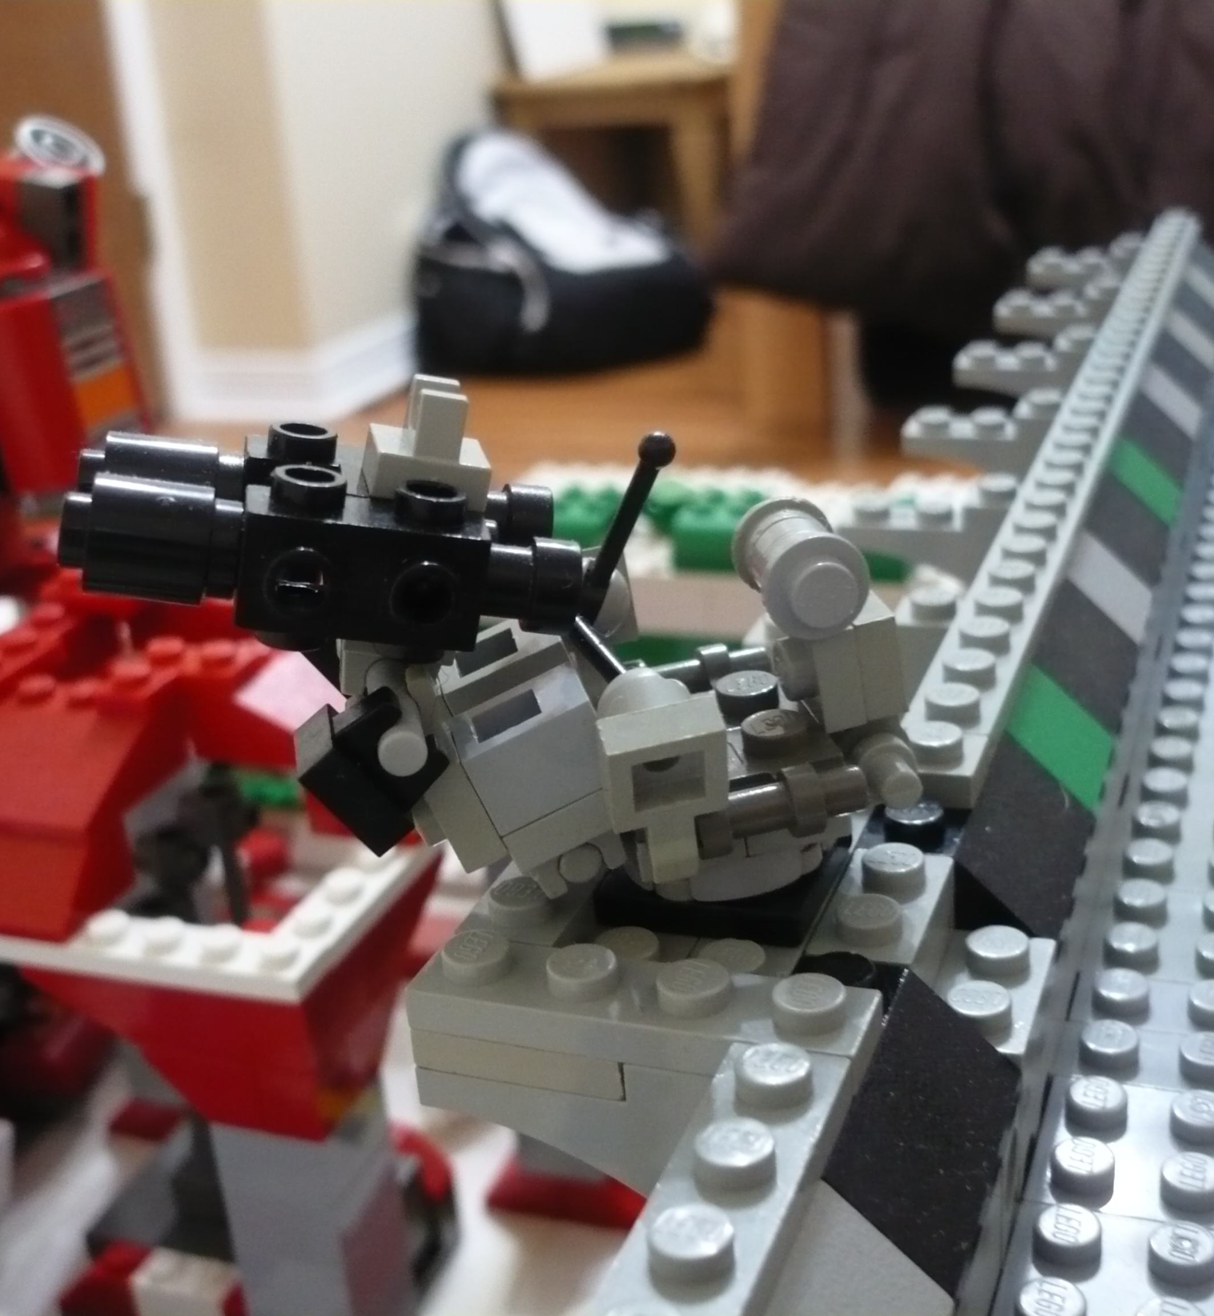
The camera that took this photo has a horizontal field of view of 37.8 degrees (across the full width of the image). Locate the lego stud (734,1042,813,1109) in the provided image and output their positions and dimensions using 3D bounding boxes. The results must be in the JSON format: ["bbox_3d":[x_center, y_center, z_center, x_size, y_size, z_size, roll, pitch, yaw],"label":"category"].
[{"bbox_3d":[0.011,0.027,0.113,0.005,0.002,0.005,-6,22,2],"label":"lego stud"}]

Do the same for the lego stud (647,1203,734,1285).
[{"bbox_3d":[0.005,0.033,0.099,0.005,0.002,0.005,-6,22,2],"label":"lego stud"}]

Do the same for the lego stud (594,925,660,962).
[{"bbox_3d":[0.002,0.022,0.130,0.005,0.002,0.005,-5,22,2],"label":"lego stud"}]

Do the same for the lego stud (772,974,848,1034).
[{"bbox_3d":[0.014,0.023,0.119,0.005,0.002,0.005,-6,22,2],"label":"lego stud"}]

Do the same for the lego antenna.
[{"bbox_3d":[0.001,-0.010,0.137,0.003,0.015,0.003,23,12,0],"label":"lego antenna"}]

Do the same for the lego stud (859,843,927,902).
[{"bbox_3d":[0.022,0.016,0.138,0.005,0.002,0.005,3,24,22],"label":"lego stud"}]

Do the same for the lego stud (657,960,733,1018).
[{"bbox_3d":[0.006,0.022,0.119,0.005,0.002,0.005,-5,22,2],"label":"lego stud"}]

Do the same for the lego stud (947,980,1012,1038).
[{"bbox_3d":[0.028,0.026,0.134,0.005,0.002,0.005,3,24,22],"label":"lego stud"}]

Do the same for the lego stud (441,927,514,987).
[{"bbox_3d":[-0.009,0.021,0.126,0.005,0.002,0.005,-6,22,2],"label":"lego stud"}]

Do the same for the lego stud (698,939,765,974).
[{"bbox_3d":[0.009,0.022,0.127,0.005,0.002,0.005,3,24,22],"label":"lego stud"}]

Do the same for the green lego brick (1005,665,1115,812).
[{"bbox_3d":[0.039,0.007,0.169,0.016,0.011,0.016,3,24,22],"label":"green lego brick"}]

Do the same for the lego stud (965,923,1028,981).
[{"bbox_3d":[0.031,0.023,0.141,0.005,0.002,0.005,3,24,22],"label":"lego stud"}]

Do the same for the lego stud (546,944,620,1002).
[{"bbox_3d":[-0.002,0.022,0.122,0.005,0.002,0.005,-5,22,2],"label":"lego stud"}]

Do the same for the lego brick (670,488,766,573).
[{"bbox_3d":[0.026,-0.028,0.378,0.016,0.011,0.023,3,24,22],"label":"lego brick"}]

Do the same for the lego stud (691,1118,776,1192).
[{"bbox_3d":[0.008,0.030,0.106,0.005,0.002,0.005,-6,22,2],"label":"lego stud"}]

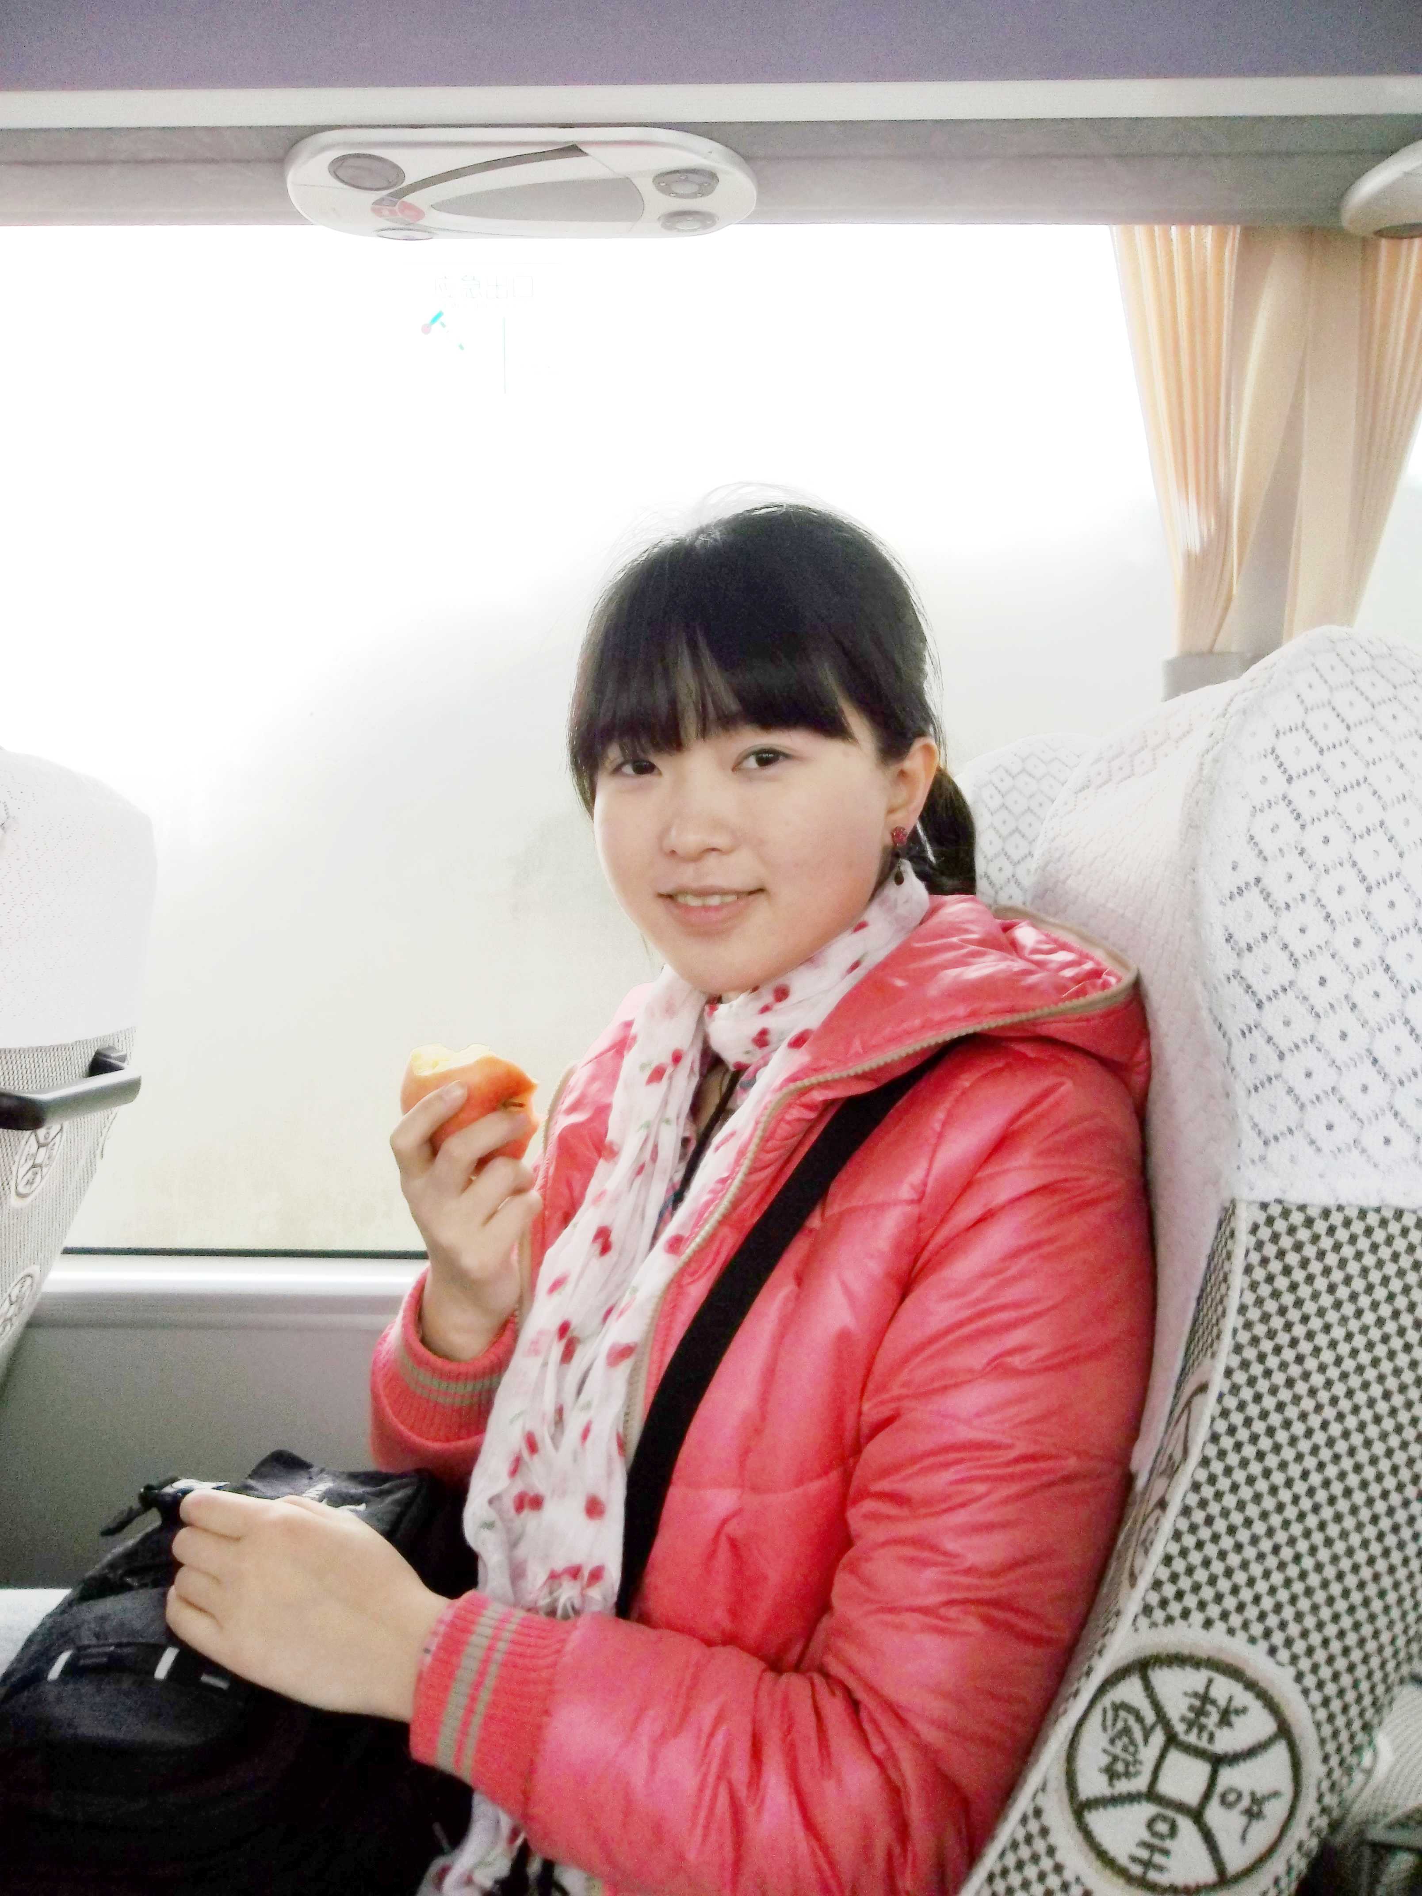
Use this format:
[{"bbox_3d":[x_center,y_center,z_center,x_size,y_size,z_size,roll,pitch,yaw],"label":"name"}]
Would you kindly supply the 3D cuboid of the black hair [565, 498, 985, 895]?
[{"bbox_3d":[0.030,-0.117,0.765,0.185,0.215,0.230,1,7,25],"label":"black hair"}]

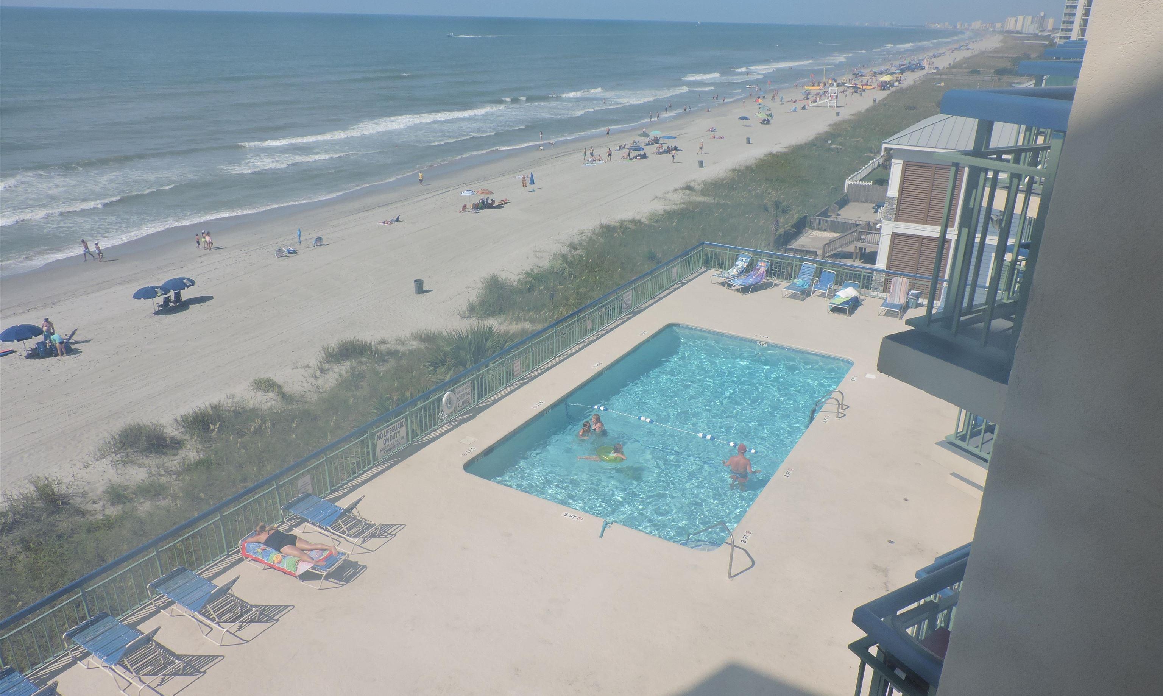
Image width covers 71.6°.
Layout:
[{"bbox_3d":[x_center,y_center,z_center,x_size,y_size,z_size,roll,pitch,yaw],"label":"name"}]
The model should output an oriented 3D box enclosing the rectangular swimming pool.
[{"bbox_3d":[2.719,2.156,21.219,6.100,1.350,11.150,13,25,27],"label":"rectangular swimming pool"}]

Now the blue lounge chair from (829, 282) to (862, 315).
[{"bbox_3d":[9.314,-1.757,28.454,0.670,0.680,2.050,13,25,27],"label":"blue lounge chair"}]

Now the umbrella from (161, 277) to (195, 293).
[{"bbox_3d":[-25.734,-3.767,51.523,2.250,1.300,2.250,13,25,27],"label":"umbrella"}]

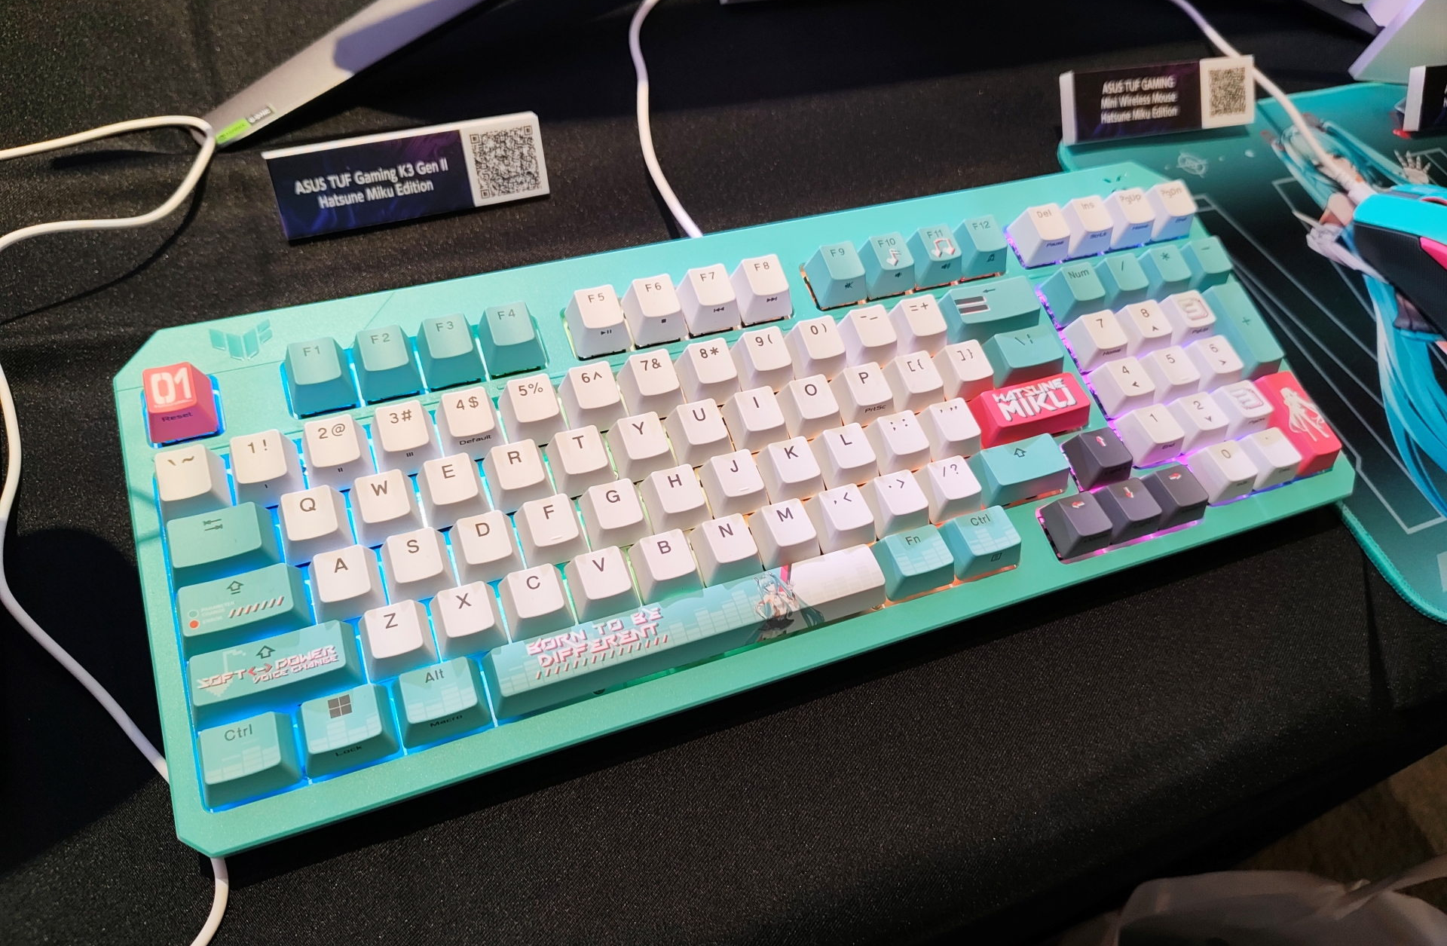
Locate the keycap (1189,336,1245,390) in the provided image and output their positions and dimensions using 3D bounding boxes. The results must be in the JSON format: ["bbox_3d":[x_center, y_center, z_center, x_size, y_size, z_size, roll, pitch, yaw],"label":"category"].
[{"bbox_3d":[0.175,-0.039,0.359,0.018,0.009,0.018,-14,68,-17],"label":"keycap"}]

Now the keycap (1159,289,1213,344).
[{"bbox_3d":[0.169,-0.056,0.366,0.018,0.009,0.018,-14,68,-17],"label":"keycap"}]

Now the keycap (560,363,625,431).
[{"bbox_3d":[-0.039,-0.023,0.307,0.018,0.011,0.018,-14,68,-17],"label":"keycap"}]

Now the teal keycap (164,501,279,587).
[{"bbox_3d":[-0.135,0.019,0.269,0.028,0.009,0.018,-14,68,-17],"label":"teal keycap"}]

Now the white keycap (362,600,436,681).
[{"bbox_3d":[-0.087,0.044,0.267,0.018,0.010,0.018,-14,68,-17],"label":"white keycap"}]

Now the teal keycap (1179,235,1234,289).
[{"bbox_3d":[0.180,-0.078,0.377,0.018,0.012,0.018,-14,68,-17],"label":"teal keycap"}]

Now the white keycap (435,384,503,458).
[{"bbox_3d":[-0.074,-0.014,0.296,0.018,0.011,0.018,-14,68,-17],"label":"white keycap"}]

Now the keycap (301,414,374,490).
[{"bbox_3d":[-0.110,-0.006,0.285,0.018,0.012,0.018,-14,68,-17],"label":"keycap"}]

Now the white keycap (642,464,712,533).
[{"bbox_3d":[-0.014,0.007,0.299,0.018,0.009,0.018,-14,68,-17],"label":"white keycap"}]

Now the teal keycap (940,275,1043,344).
[{"bbox_3d":[0.094,-0.056,0.349,0.037,0.011,0.018,-14,68,-17],"label":"teal keycap"}]

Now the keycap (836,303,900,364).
[{"bbox_3d":[0.049,-0.045,0.336,0.018,0.013,0.018,-14,67,-17],"label":"keycap"}]

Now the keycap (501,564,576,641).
[{"bbox_3d":[-0.052,0.035,0.278,0.018,0.009,0.018,-14,69,-17],"label":"keycap"}]

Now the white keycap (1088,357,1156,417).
[{"bbox_3d":[0.140,-0.030,0.348,0.018,0.009,0.018,-14,68,-17],"label":"white keycap"}]

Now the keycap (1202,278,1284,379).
[{"bbox_3d":[0.190,-0.052,0.367,0.018,0.009,0.037,-14,69,-17],"label":"keycap"}]

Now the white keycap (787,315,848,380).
[{"bbox_3d":[0.032,-0.041,0.330,0.018,0.011,0.018,-14,69,-17],"label":"white keycap"}]

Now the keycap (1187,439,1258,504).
[{"bbox_3d":[0.170,-0.002,0.339,0.018,0.010,0.018,-14,68,-17],"label":"keycap"}]

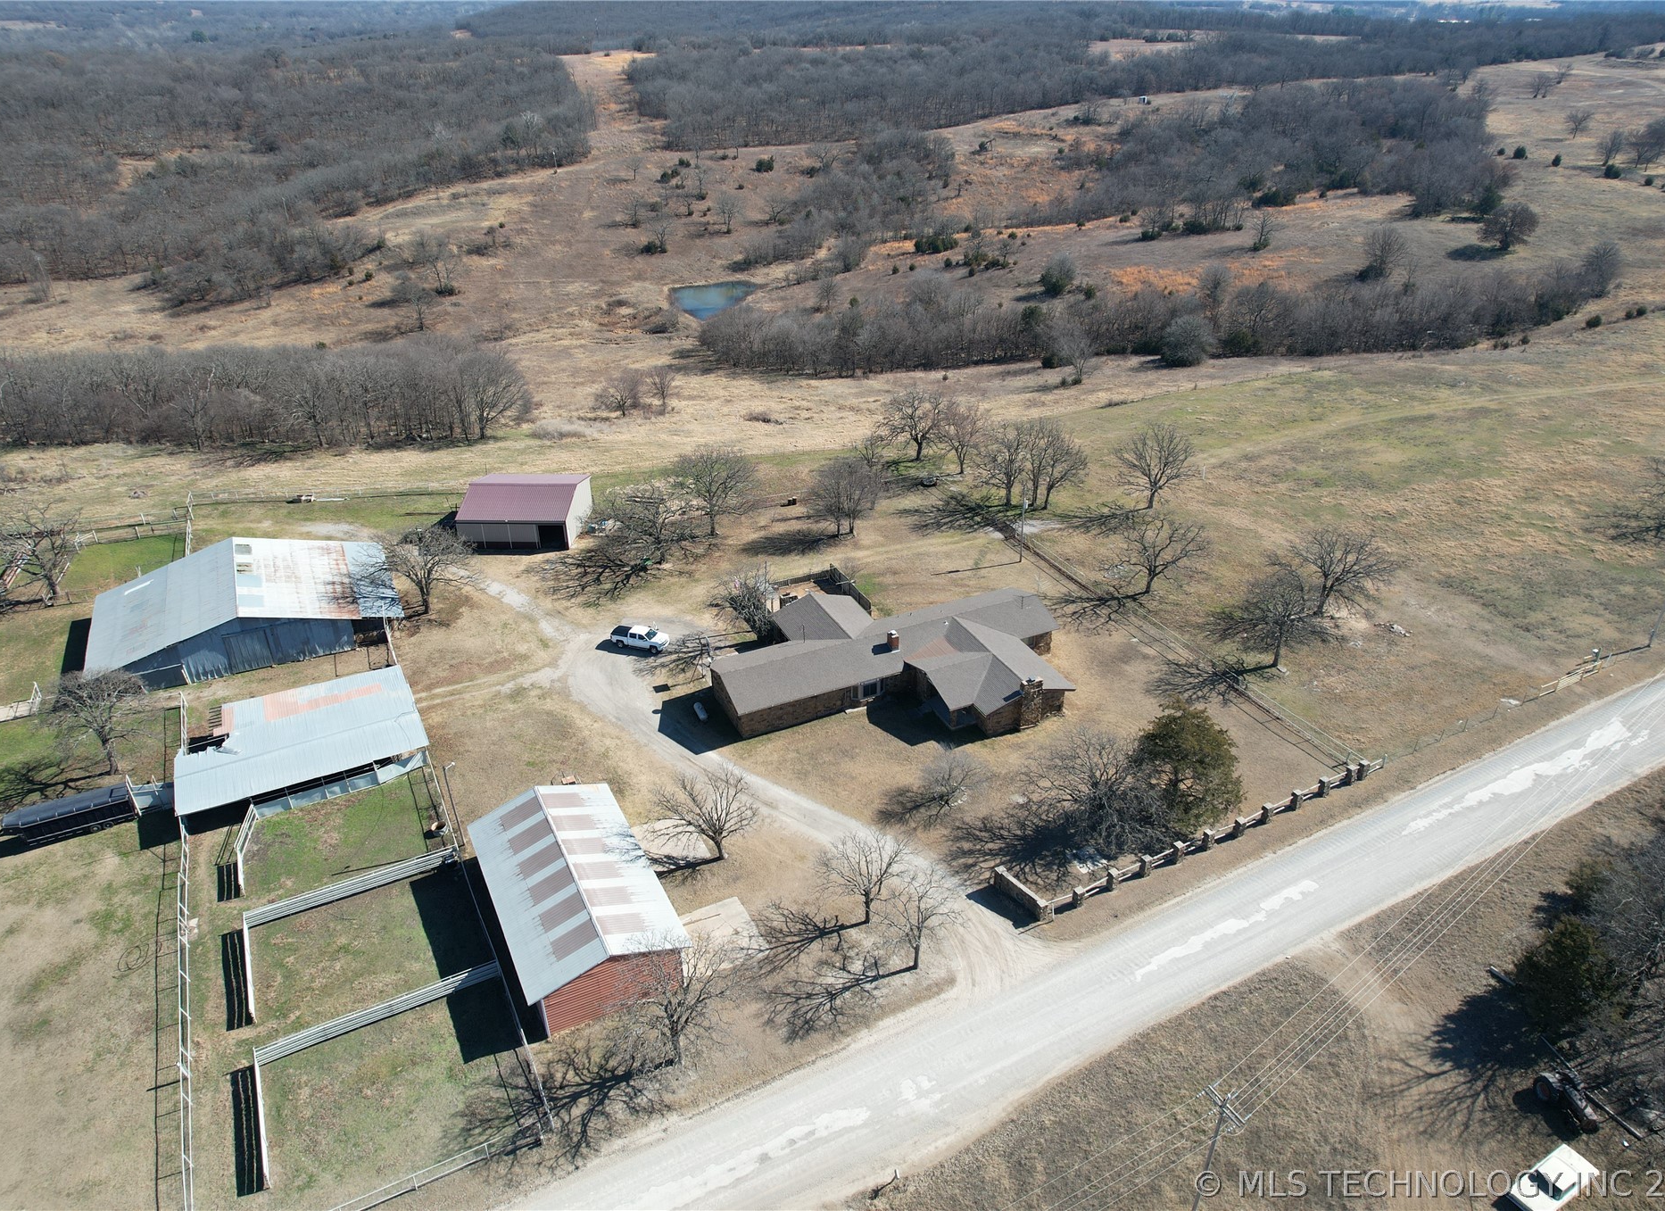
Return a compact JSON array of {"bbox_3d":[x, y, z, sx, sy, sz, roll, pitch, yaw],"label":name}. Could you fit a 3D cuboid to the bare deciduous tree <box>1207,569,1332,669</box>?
[{"bbox_3d":[41.905,1.893,106.378,11.200,9.400,11.200,0,30,0],"label":"bare deciduous tree"}]

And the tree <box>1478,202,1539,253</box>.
[{"bbox_3d":[154.840,-86.720,254.530,13.640,10.080,13.230,16,33,26],"label":"tree"}]

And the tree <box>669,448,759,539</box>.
[{"bbox_3d":[-13.790,-13.110,129.990,10.100,10.820,9.790,-4,30,-6],"label":"tree"}]

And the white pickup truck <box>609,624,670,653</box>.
[{"bbox_3d":[-18.954,3.221,109.235,5.840,1.880,2.050,7,32,12],"label":"white pickup truck"}]

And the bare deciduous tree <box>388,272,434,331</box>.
[{"bbox_3d":[-86.692,-62.644,228.898,9.000,11.800,9.000,0,30,0],"label":"bare deciduous tree"}]

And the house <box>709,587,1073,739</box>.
[{"bbox_3d":[5.954,5.017,102.985,33.070,5.350,22.970,-13,33,-21],"label":"house"}]

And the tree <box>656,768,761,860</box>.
[{"bbox_3d":[-9.362,16.113,82.910,7.870,7.540,7.870,-4,30,-7],"label":"tree"}]

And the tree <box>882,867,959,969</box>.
[{"bbox_3d":[5.444,21.045,73.279,5.570,8.280,5.570,2,30,5],"label":"tree"}]

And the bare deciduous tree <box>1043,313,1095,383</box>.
[{"bbox_3d":[39.540,-42.760,185.310,8.500,11.200,8.250,6,30,11],"label":"bare deciduous tree"}]

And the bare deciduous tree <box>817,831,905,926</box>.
[{"bbox_3d":[2.080,18.810,76.100,6.100,8.220,5.910,1,30,2],"label":"bare deciduous tree"}]

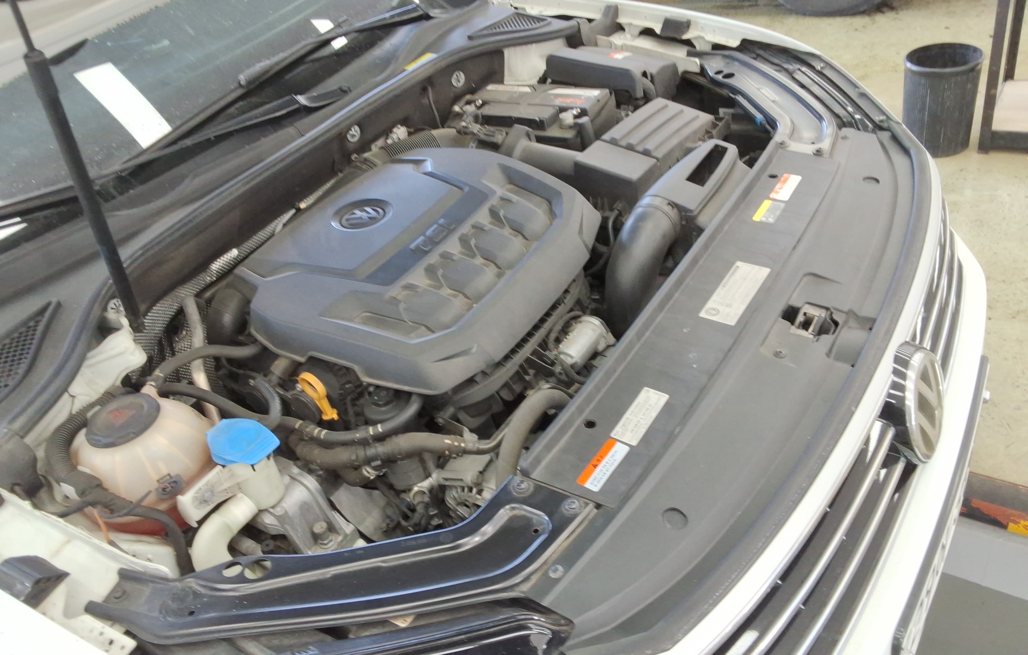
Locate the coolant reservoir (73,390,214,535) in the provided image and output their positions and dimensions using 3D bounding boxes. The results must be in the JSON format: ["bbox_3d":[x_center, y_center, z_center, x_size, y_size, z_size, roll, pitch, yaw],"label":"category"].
[{"bbox_3d":[-0.441,0.165,0.990,0.165,0.169,0.165,13,44,33],"label":"coolant reservoir"}]

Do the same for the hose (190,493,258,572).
[{"bbox_3d":[-0.324,0.229,0.931,0.059,0.093,0.073,13,44,33],"label":"hose"}]

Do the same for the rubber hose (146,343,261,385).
[{"bbox_3d":[-0.423,0.046,1.137,0.034,0.044,0.183,12,21,32],"label":"rubber hose"}]

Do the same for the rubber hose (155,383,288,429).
[{"bbox_3d":[-0.407,0.109,1.154,0.178,0.093,0.024,-3,37,16],"label":"rubber hose"}]

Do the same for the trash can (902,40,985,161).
[{"bbox_3d":[1.406,-0.748,2.748,0.231,0.307,0.231,13,44,33],"label":"trash can"}]

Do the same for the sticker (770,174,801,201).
[{"bbox_3d":[0.390,-0.202,1.191,0.026,0.002,0.066,18,47,27],"label":"sticker"}]

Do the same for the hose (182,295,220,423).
[{"bbox_3d":[-0.463,0.047,1.225,0.029,0.029,0.204,-28,70,27],"label":"hose"}]

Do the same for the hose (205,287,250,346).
[{"bbox_3d":[-0.441,-0.017,1.284,0.078,0.088,0.073,13,44,33],"label":"hose"}]

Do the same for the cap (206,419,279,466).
[{"bbox_3d":[-0.295,0.127,0.906,0.078,0.025,0.056,22,48,25],"label":"cap"}]

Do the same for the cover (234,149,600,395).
[{"bbox_3d":[-0.137,-0.136,1.356,0.495,0.115,0.525,13,44,33],"label":"cover"}]

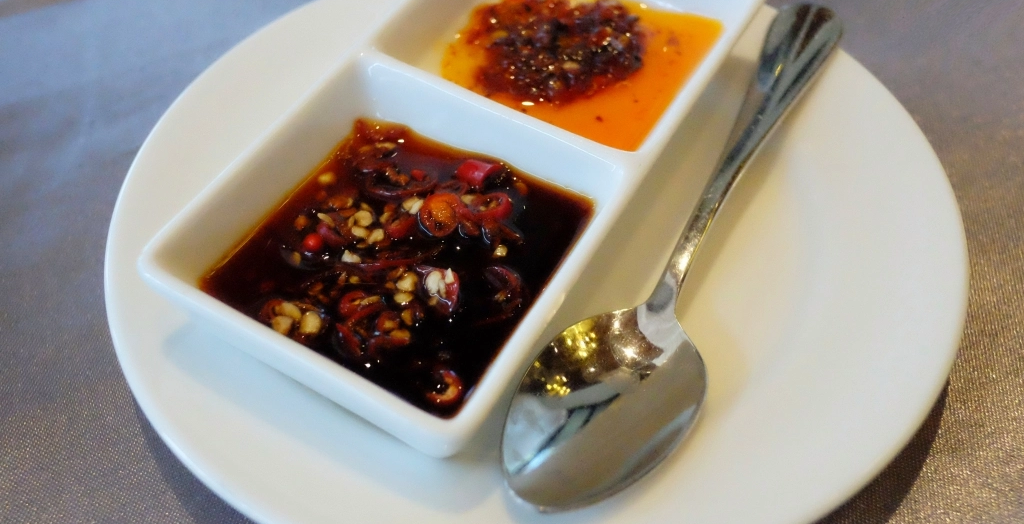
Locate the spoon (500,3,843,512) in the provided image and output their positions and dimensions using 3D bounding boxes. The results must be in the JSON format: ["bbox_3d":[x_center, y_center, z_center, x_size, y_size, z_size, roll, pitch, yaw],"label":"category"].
[{"bbox_3d":[0.042,-0.012,0.157,0.030,0.017,0.145,23,58,19],"label":"spoon"}]

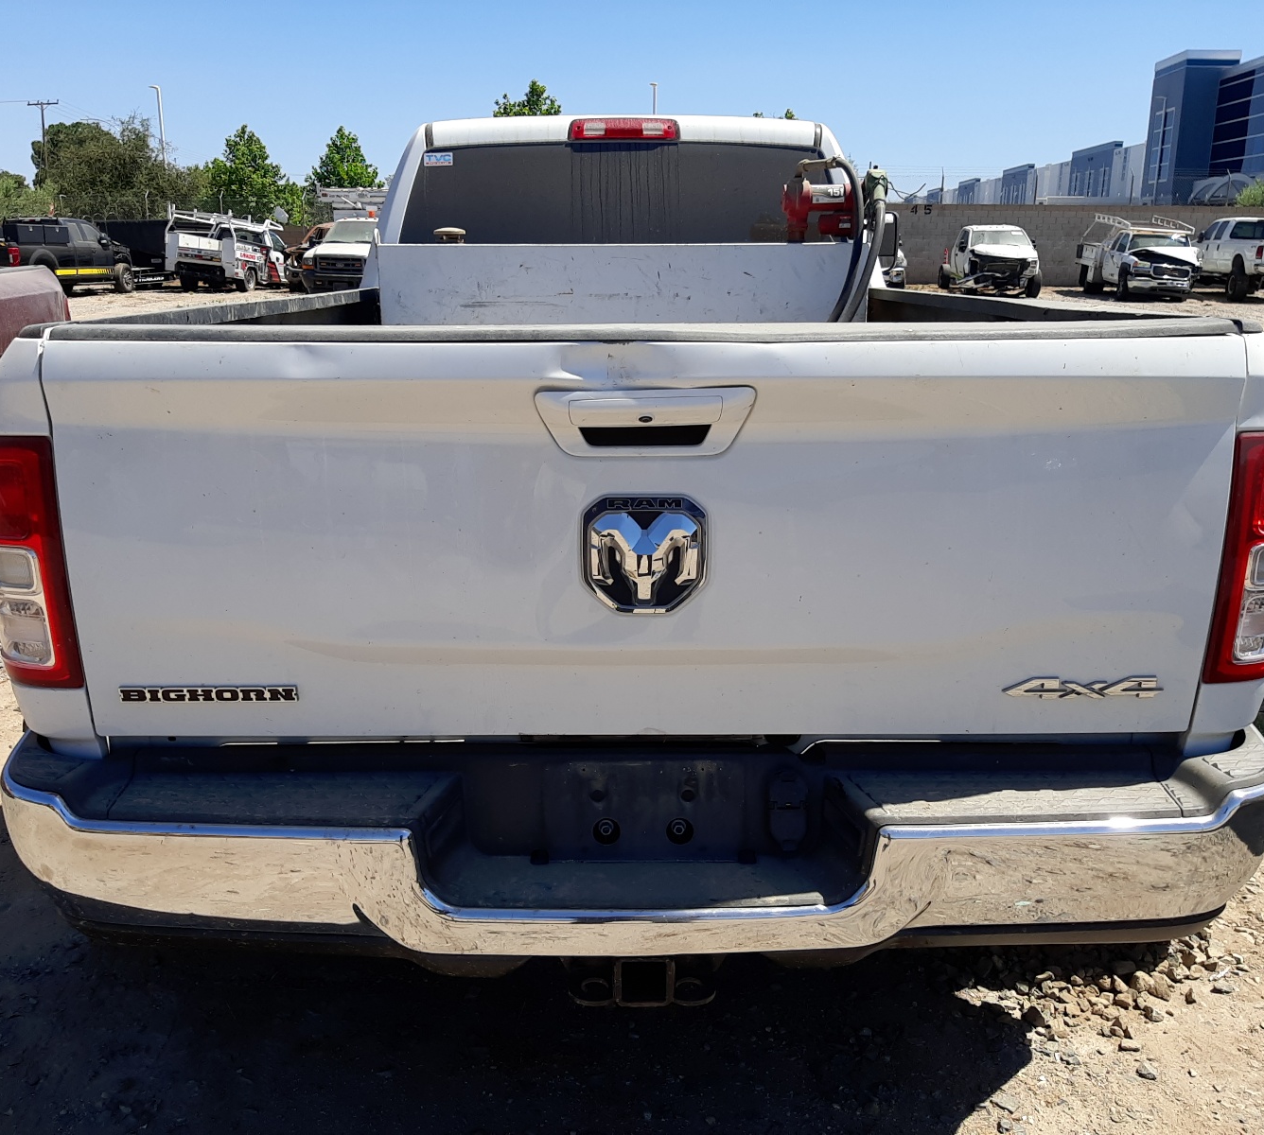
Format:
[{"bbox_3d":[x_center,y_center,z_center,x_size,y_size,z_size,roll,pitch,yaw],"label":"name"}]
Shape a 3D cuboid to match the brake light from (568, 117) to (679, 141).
[{"bbox_3d":[-0.028,-1.579,4.102,0.390,0.080,0.070,0,16,0],"label":"brake light"}]

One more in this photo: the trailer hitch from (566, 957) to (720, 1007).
[{"bbox_3d":[0.016,0.571,1.683,0.215,0.090,0.140,0,16,0],"label":"trailer hitch"}]

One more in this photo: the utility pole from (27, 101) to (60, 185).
[{"bbox_3d":[-45.828,-30.767,90.094,2.442,11.630,0.350,-3,16,-10],"label":"utility pole"}]

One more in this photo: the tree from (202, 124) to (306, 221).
[{"bbox_3d":[-16.384,-16.026,49.532,4.302,6.214,4.302,-5,17,-17],"label":"tree"}]

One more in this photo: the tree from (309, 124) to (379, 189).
[{"bbox_3d":[-14.204,-18.515,57.099,3.900,6.863,3.900,0,16,0],"label":"tree"}]

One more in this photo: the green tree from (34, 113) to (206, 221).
[{"bbox_3d":[-26.227,-19.379,58.930,9.000,7.591,9.000,0,16,0],"label":"green tree"}]

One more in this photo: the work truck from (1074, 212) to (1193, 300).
[{"bbox_3d":[14.968,-9.223,33.631,2.000,2.400,5.900,2,16,7],"label":"work truck"}]

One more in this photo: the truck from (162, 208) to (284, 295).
[{"bbox_3d":[-12.079,-9.762,34.886,2.080,2.360,5.900,1,16,3],"label":"truck"}]

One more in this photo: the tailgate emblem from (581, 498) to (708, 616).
[{"bbox_3d":[0.018,-0.017,1.593,0.176,0.176,0.025,0,16,-1],"label":"tailgate emblem"}]

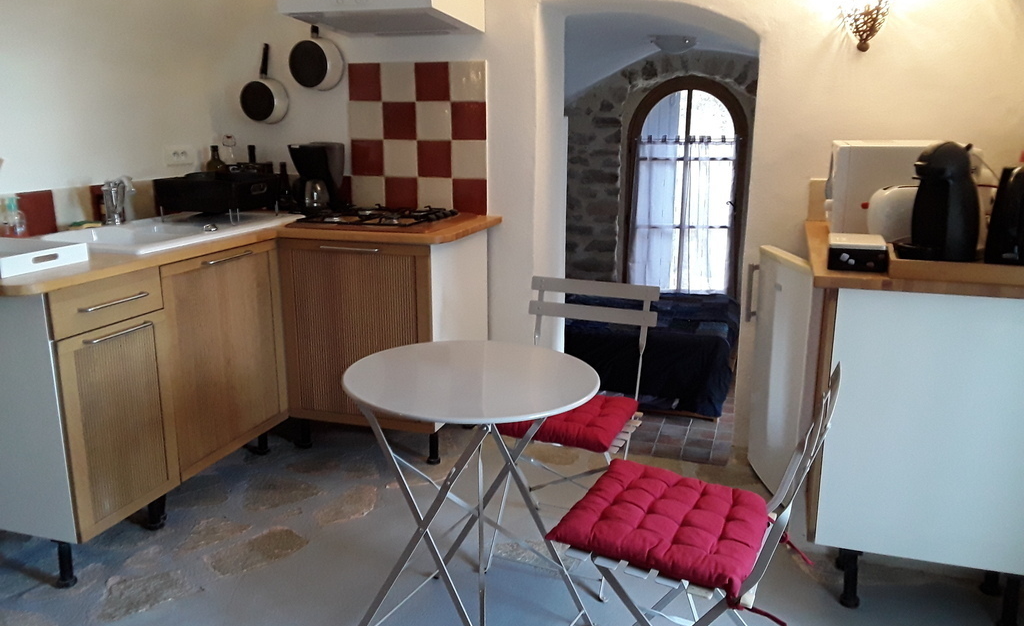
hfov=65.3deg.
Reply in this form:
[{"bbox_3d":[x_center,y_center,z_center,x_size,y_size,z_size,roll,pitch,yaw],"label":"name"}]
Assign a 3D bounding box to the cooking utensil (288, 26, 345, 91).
[{"bbox_3d":[-0.810,-1.113,3.304,0.215,0.373,0.100,4,13,17],"label":"cooking utensil"}]

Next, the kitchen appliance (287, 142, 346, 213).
[{"bbox_3d":[-0.840,-0.569,3.407,0.246,0.305,0.187,-3,13,-16],"label":"kitchen appliance"}]

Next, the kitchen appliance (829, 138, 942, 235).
[{"bbox_3d":[1.337,-0.438,2.809,0.433,0.310,0.473,4,13,15],"label":"kitchen appliance"}]

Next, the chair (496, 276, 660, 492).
[{"bbox_3d":[0.171,0.331,2.326,0.400,0.800,0.466,5,14,22],"label":"chair"}]

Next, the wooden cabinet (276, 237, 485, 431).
[{"bbox_3d":[-0.495,0.021,3.254,0.611,0.690,0.621,4,13,15],"label":"wooden cabinet"}]

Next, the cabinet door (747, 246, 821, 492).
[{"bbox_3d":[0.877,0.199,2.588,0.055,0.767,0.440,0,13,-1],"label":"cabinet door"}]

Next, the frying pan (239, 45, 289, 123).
[{"bbox_3d":[-1.063,-0.981,3.416,0.191,0.335,0.095,4,13,17],"label":"frying pan"}]

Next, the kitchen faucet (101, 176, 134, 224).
[{"bbox_3d":[-1.454,-0.412,2.937,0.150,0.185,0.090,9,16,35],"label":"kitchen faucet"}]

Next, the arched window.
[{"bbox_3d":[0.972,-0.685,4.503,0.662,1.243,0.090,1,13,5],"label":"arched window"}]

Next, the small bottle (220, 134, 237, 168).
[{"bbox_3d":[-1.239,-0.609,3.492,0.084,0.330,0.084,4,13,15],"label":"small bottle"}]

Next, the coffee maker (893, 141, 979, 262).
[{"bbox_3d":[1.125,-0.288,2.120,0.225,0.310,0.160,1,13,6],"label":"coffee maker"}]

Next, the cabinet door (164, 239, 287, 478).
[{"bbox_3d":[-0.960,0.131,2.720,0.022,0.687,0.600,4,14,17],"label":"cabinet door"}]

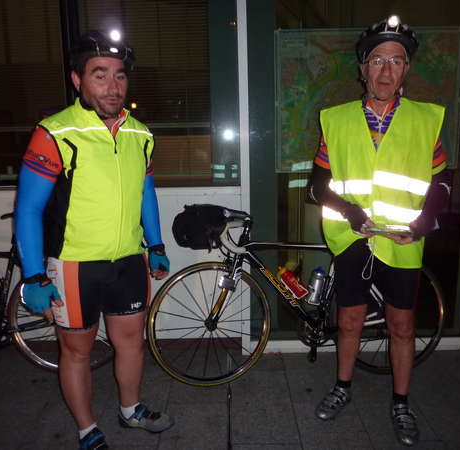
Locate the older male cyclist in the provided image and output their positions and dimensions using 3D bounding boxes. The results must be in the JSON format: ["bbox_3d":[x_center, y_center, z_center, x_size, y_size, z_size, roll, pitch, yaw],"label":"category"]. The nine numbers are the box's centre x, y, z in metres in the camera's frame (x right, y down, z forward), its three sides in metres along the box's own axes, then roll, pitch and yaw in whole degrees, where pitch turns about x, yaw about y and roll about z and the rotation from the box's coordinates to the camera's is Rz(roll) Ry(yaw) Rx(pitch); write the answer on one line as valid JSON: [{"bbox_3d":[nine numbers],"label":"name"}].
[{"bbox_3d":[0.618,0.034,1.857,0.580,1.745,0.420,2,9,18],"label":"older male cyclist"}]

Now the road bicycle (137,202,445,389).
[{"bbox_3d":[0.388,0.356,2.340,1.655,0.980,0.450,-2,0,-6],"label":"road bicycle"}]

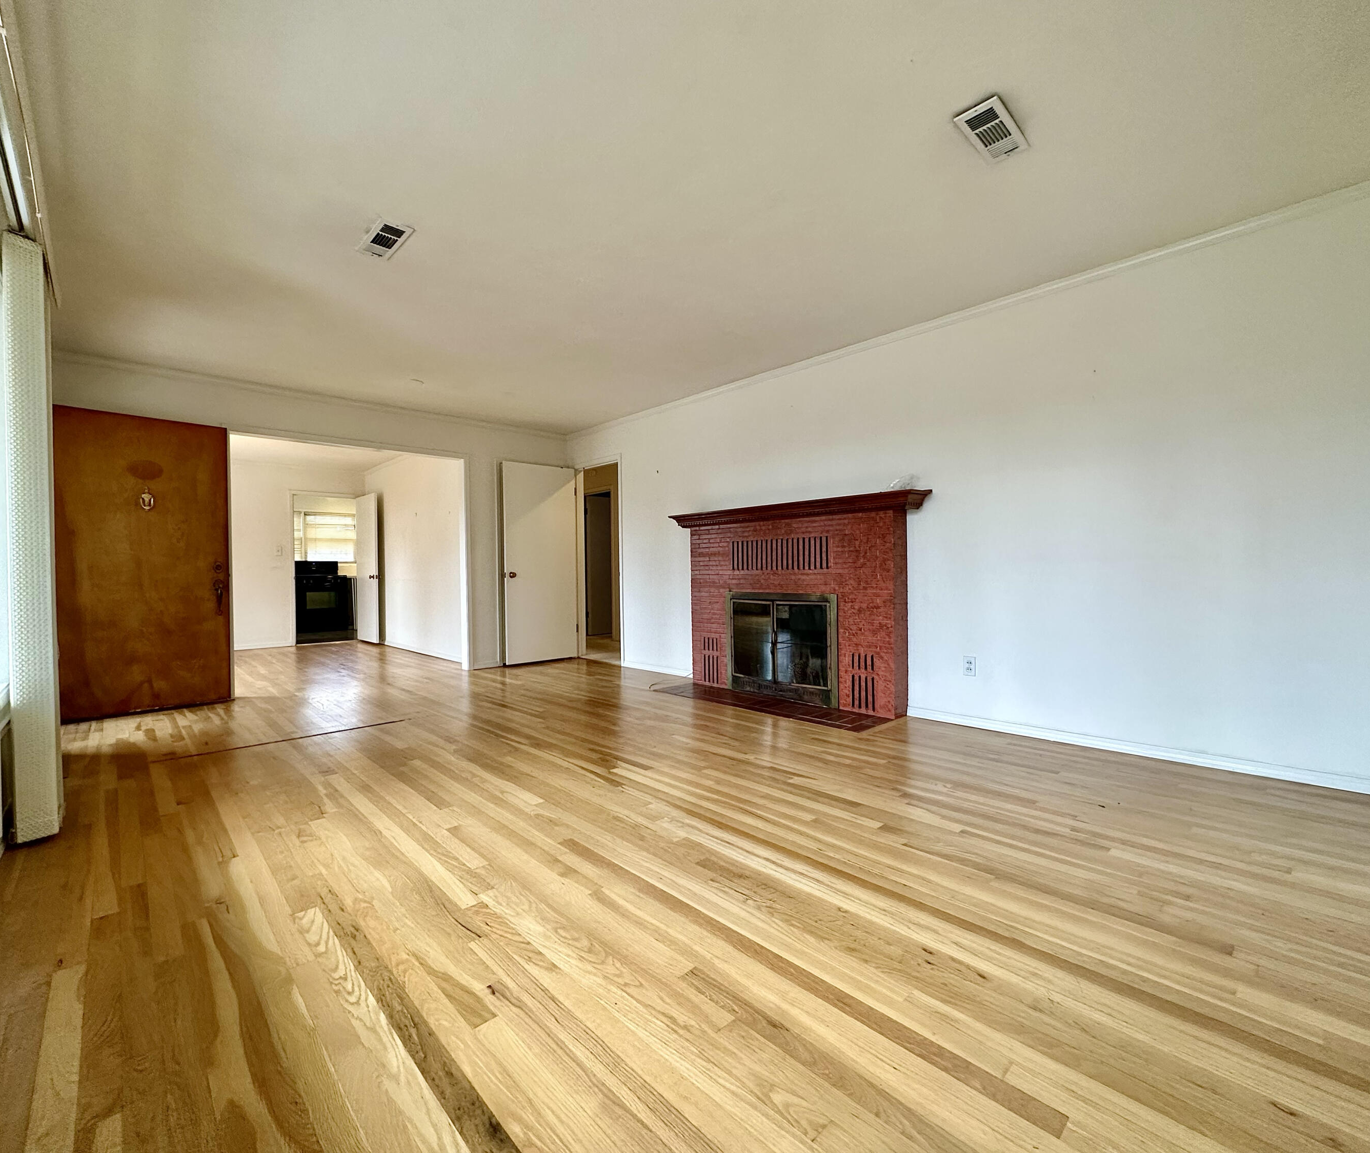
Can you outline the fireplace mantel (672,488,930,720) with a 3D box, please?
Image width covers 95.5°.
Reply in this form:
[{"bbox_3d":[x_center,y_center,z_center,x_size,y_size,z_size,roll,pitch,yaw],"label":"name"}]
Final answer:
[{"bbox_3d":[0.692,0.184,4.448,0.249,1.388,2.113,-1,1,-43],"label":"fireplace mantel"}]

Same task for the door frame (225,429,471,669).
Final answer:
[{"bbox_3d":[-2.774,-0.117,5.341,1.913,2.066,0.139,-1,1,-43],"label":"door frame"}]

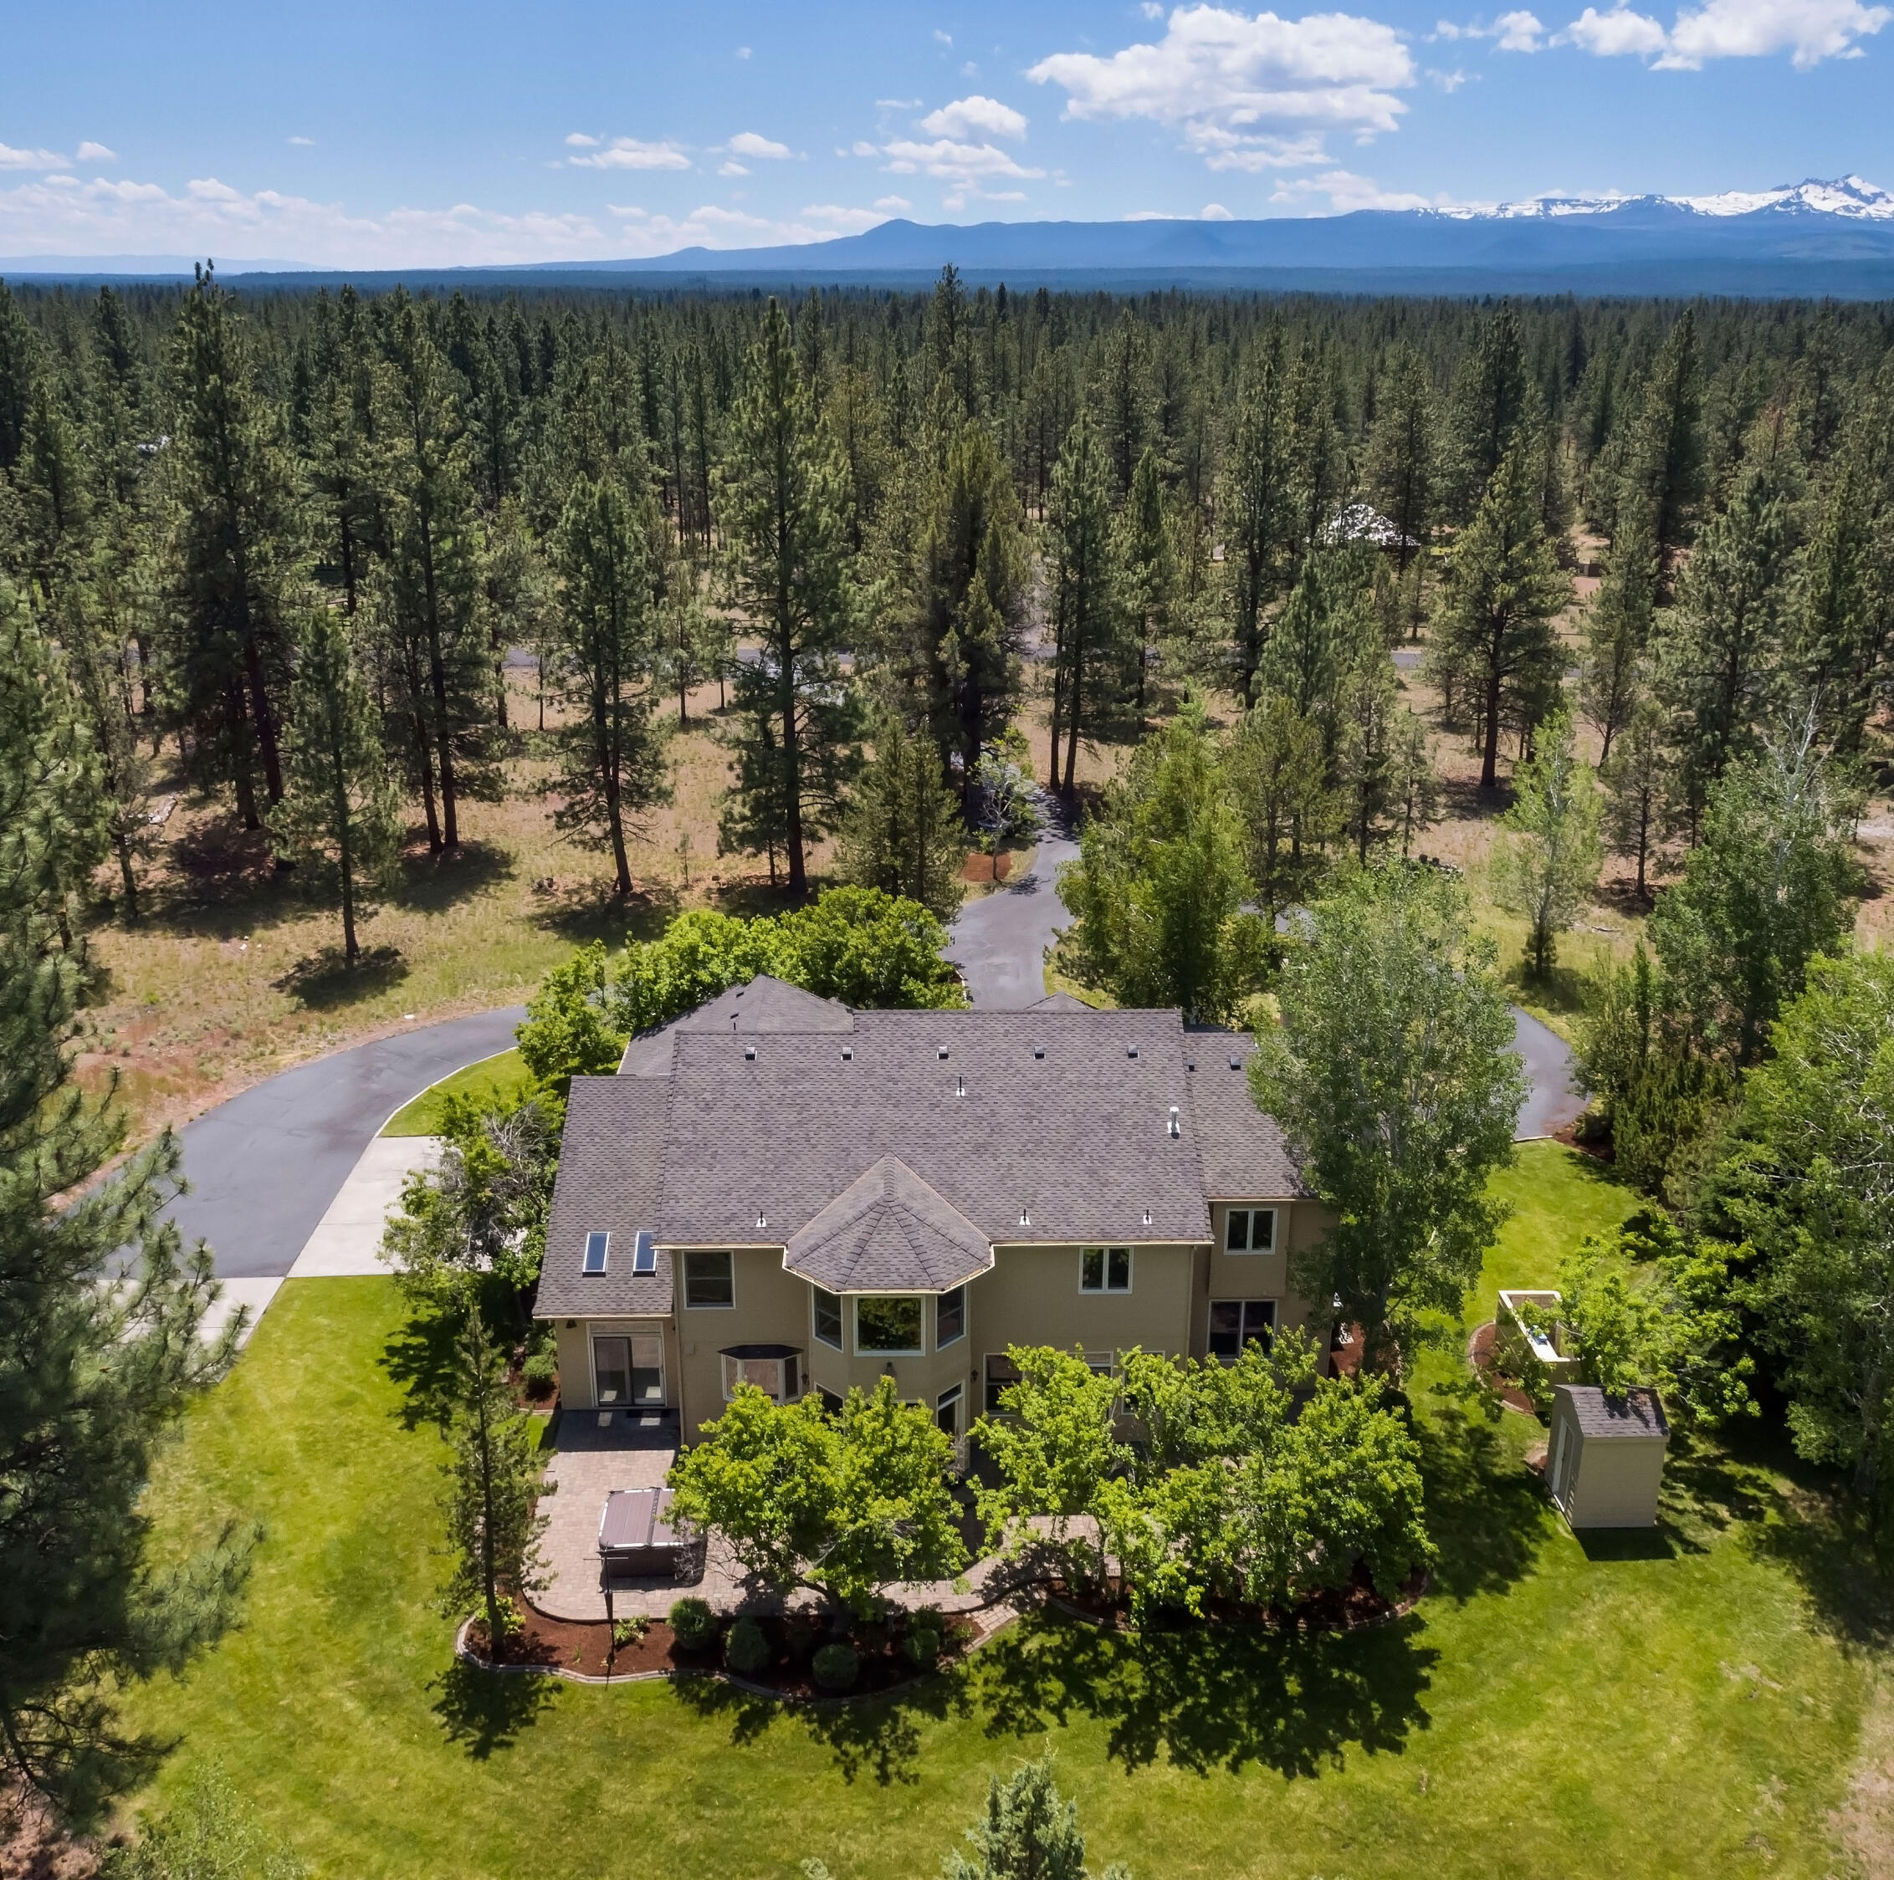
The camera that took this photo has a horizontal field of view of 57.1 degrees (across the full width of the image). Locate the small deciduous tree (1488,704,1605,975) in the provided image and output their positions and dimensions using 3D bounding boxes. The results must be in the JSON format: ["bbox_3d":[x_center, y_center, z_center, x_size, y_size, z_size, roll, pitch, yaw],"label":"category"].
[{"bbox_3d":[24.150,-3.785,69.716,4.600,11.030,4.600,1,21,0],"label":"small deciduous tree"}]

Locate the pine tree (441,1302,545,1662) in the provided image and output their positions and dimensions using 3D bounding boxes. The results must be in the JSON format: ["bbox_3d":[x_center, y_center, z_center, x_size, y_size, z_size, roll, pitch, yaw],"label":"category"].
[{"bbox_3d":[-9.200,11.090,35.149,2.050,8.600,2.050,0,21,0],"label":"pine tree"}]

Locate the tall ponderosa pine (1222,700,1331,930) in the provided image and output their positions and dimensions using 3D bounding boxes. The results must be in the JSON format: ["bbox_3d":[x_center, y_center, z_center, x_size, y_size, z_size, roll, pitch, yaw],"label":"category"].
[{"bbox_3d":[14.227,-5.261,74.089,5.000,10.520,5.000,1,21,0],"label":"tall ponderosa pine"}]

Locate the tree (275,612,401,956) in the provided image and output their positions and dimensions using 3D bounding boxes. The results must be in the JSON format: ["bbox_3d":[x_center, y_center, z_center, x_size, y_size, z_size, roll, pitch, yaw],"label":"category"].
[{"bbox_3d":[-24.831,-6.132,70.951,5.200,15.020,5.000,0,20,0],"label":"tree"}]

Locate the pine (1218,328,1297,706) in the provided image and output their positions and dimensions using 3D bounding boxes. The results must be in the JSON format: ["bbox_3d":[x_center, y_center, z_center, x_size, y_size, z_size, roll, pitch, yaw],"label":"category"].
[{"bbox_3d":[20.000,-26.672,111.901,5.000,23.800,5.000,0,21,0],"label":"pine"}]

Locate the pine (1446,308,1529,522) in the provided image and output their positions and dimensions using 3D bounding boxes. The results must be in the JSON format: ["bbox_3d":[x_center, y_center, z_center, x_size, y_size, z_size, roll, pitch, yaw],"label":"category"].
[{"bbox_3d":[47.800,-42.605,152.915,6.800,24.000,6.600,0,21,0],"label":"pine"}]

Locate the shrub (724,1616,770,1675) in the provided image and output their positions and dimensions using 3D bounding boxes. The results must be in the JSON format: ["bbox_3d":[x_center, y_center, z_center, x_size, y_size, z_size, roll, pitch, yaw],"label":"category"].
[{"bbox_3d":[-4.180,14.627,36.192,0.970,1.250,0.970,0,21,0],"label":"shrub"}]

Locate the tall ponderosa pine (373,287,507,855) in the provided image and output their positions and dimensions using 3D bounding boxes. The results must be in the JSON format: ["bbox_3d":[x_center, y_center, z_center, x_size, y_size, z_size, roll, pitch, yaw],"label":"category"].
[{"bbox_3d":[-24.054,-16.452,81.301,6.400,25.680,6.400,1,21,0],"label":"tall ponderosa pine"}]

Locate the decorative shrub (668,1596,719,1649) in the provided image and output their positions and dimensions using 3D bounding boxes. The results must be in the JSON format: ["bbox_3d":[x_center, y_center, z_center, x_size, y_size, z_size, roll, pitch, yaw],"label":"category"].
[{"bbox_3d":[-5.420,14.417,36.915,1.080,1.120,1.080,0,21,0],"label":"decorative shrub"}]

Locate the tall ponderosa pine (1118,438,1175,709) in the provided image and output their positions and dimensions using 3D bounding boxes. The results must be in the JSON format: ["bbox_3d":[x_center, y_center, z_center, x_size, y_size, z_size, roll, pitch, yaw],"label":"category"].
[{"bbox_3d":[13.329,-23.766,115.392,3.900,17.650,3.900,0,20,0],"label":"tall ponderosa pine"}]

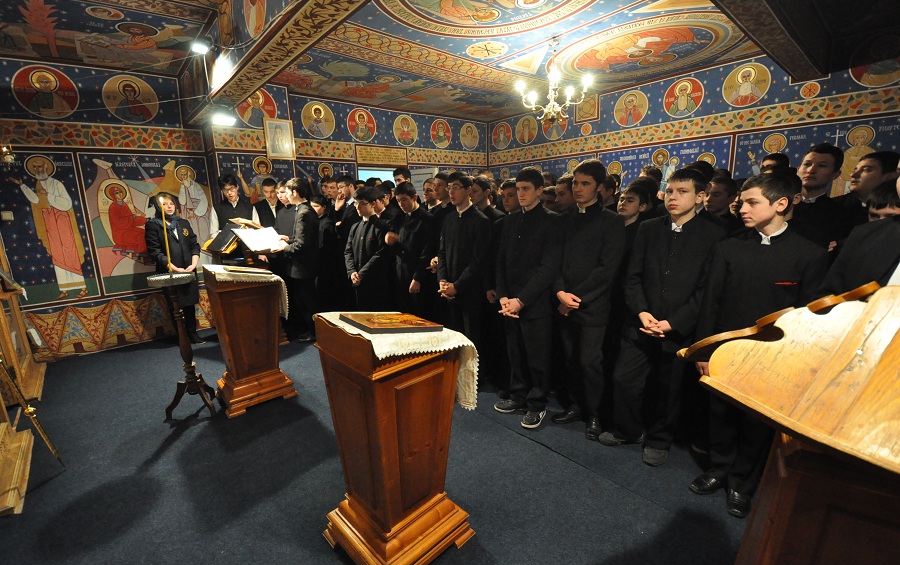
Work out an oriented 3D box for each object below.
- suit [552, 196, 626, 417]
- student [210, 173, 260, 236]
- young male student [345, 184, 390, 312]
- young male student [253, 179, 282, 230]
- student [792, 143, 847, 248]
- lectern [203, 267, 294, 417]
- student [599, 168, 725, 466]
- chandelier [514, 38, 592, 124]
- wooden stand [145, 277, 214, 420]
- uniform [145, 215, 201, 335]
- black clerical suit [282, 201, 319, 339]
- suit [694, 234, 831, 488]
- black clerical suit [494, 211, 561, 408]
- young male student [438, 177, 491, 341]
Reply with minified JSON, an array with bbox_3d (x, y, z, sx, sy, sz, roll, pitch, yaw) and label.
[{"bbox_3d":[0.900,0.240,2.458,0.350,1.460,0.470,-14,18,-42],"label":"suit"},{"bbox_3d":[-2.371,-0.304,4.183,0.500,1.780,0.340,-9,14,-31],"label":"student"},{"bbox_3d":[-0.784,-0.064,3.598,0.470,1.682,0.360,4,13,25],"label":"young male student"},{"bbox_3d":[-2.061,-0.297,4.508,0.500,1.821,0.340,-9,15,-30],"label":"young male student"},{"bbox_3d":[2.072,0.117,2.279,0.340,1.820,0.500,-12,17,-38],"label":"student"},{"bbox_3d":[-1.604,0.391,2.979,0.510,1.080,0.510,-12,16,-42],"label":"lectern"},{"bbox_3d":[1.255,0.230,2.175,0.390,1.691,0.500,-12,17,-38],"label":"student"},{"bbox_3d":[0.922,-1.793,3.329,0.660,0.720,0.660,-1,12,0],"label":"chandelier"},{"bbox_3d":[-1.946,0.463,2.735,0.400,1.050,0.400,-10,15,-36],"label":"wooden stand"},{"bbox_3d":[-3.083,-0.079,4.287,0.520,1.399,0.330,-12,16,-42],"label":"uniform"},{"bbox_3d":[-1.689,-0.110,4.241,0.380,1.500,0.470,-7,14,-22],"label":"black clerical suit"},{"bbox_3d":[1.416,0.400,1.835,0.490,1.328,0.340,10,16,43],"label":"suit"},{"bbox_3d":[0.519,0.205,2.605,0.480,1.451,0.350,9,15,39],"label":"black clerical suit"},{"bbox_3d":[0.123,-0.003,3.090,0.480,1.734,0.370,7,14,35],"label":"young male student"}]

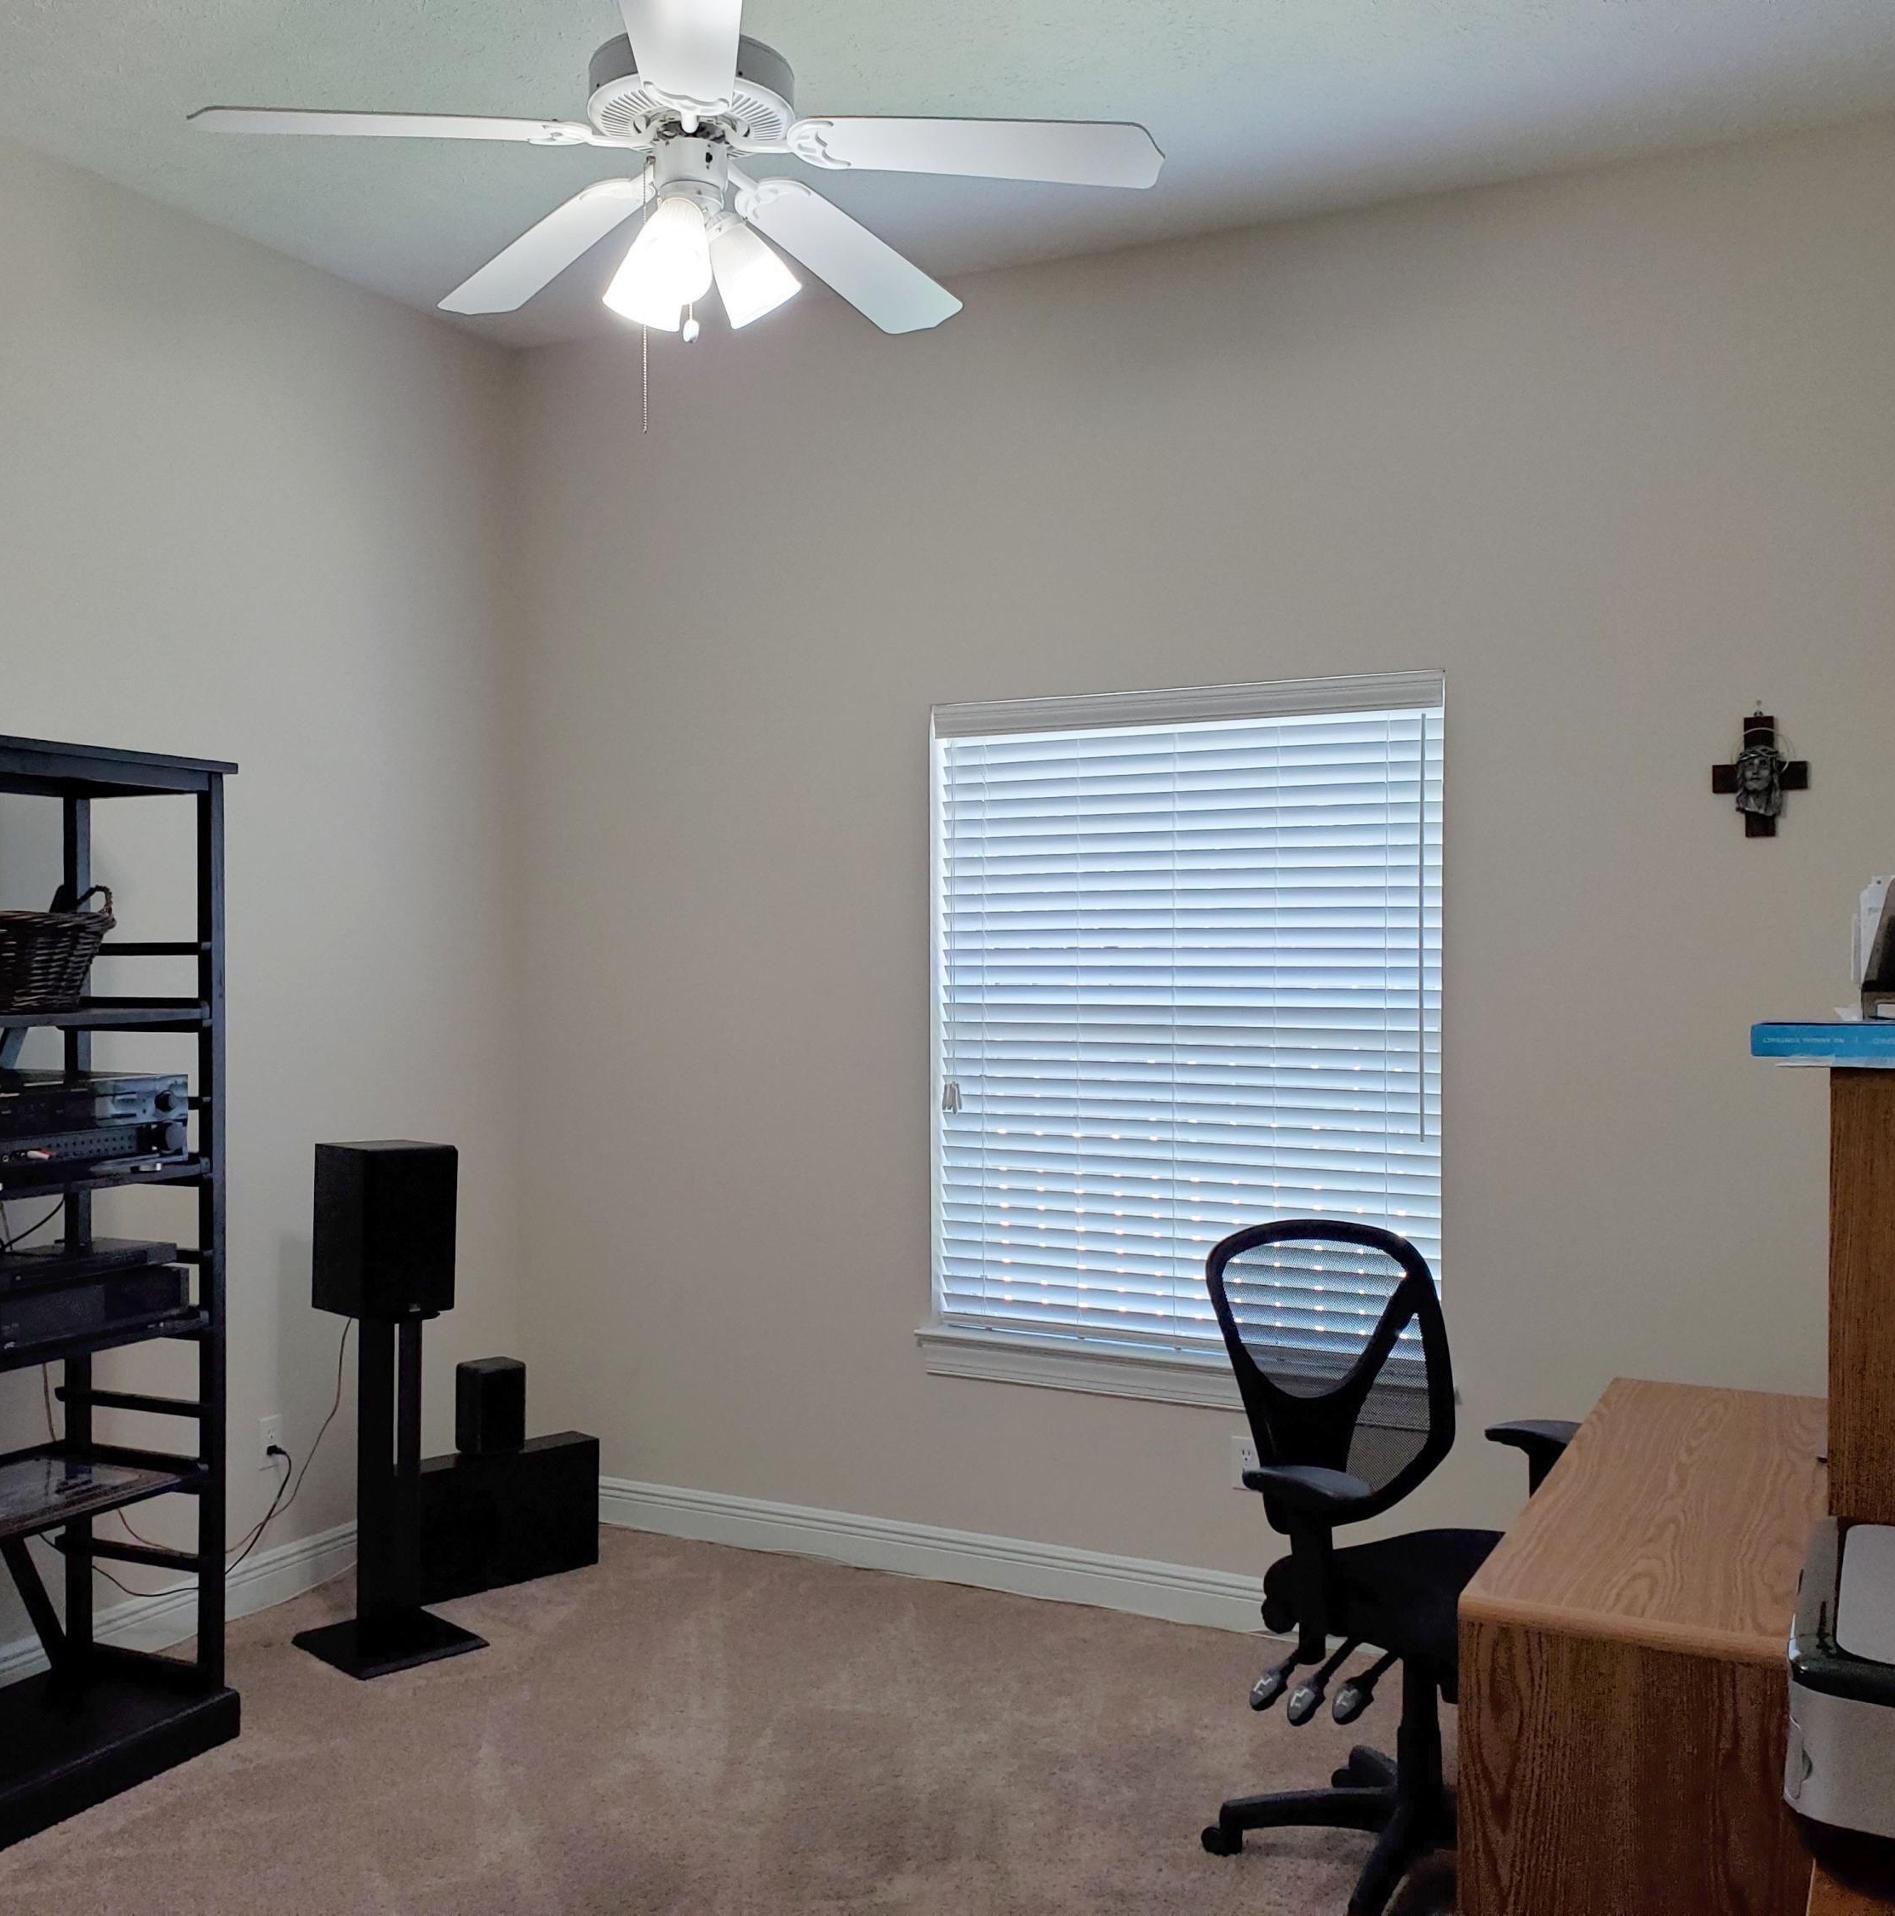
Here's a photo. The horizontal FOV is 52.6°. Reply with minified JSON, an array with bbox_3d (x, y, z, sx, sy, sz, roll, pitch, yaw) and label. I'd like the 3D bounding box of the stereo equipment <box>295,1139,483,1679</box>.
[{"bbox_3d":[-1.186,0.931,4.089,0.286,1.058,0.305,0,0,-44],"label":"stereo equipment"}]

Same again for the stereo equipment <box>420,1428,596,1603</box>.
[{"bbox_3d":[-1.076,1.310,4.487,0.530,0.300,0.114,0,0,-41],"label":"stereo equipment"}]

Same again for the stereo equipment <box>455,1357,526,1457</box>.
[{"bbox_3d":[-1.067,1.057,4.515,0.122,0.205,0.108,0,0,-42],"label":"stereo equipment"}]

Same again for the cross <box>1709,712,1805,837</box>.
[{"bbox_3d":[1.562,-0.353,3.690,0.174,0.244,0.035,0,0,27],"label":"cross"}]

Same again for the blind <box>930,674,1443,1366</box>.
[{"bbox_3d":[0.509,0.132,4.288,1.200,1.455,0.070,0,0,27],"label":"blind"}]

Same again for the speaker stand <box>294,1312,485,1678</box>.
[{"bbox_3d":[-1.186,1.105,4.089,0.286,0.710,0.305,0,0,-44],"label":"speaker stand"}]

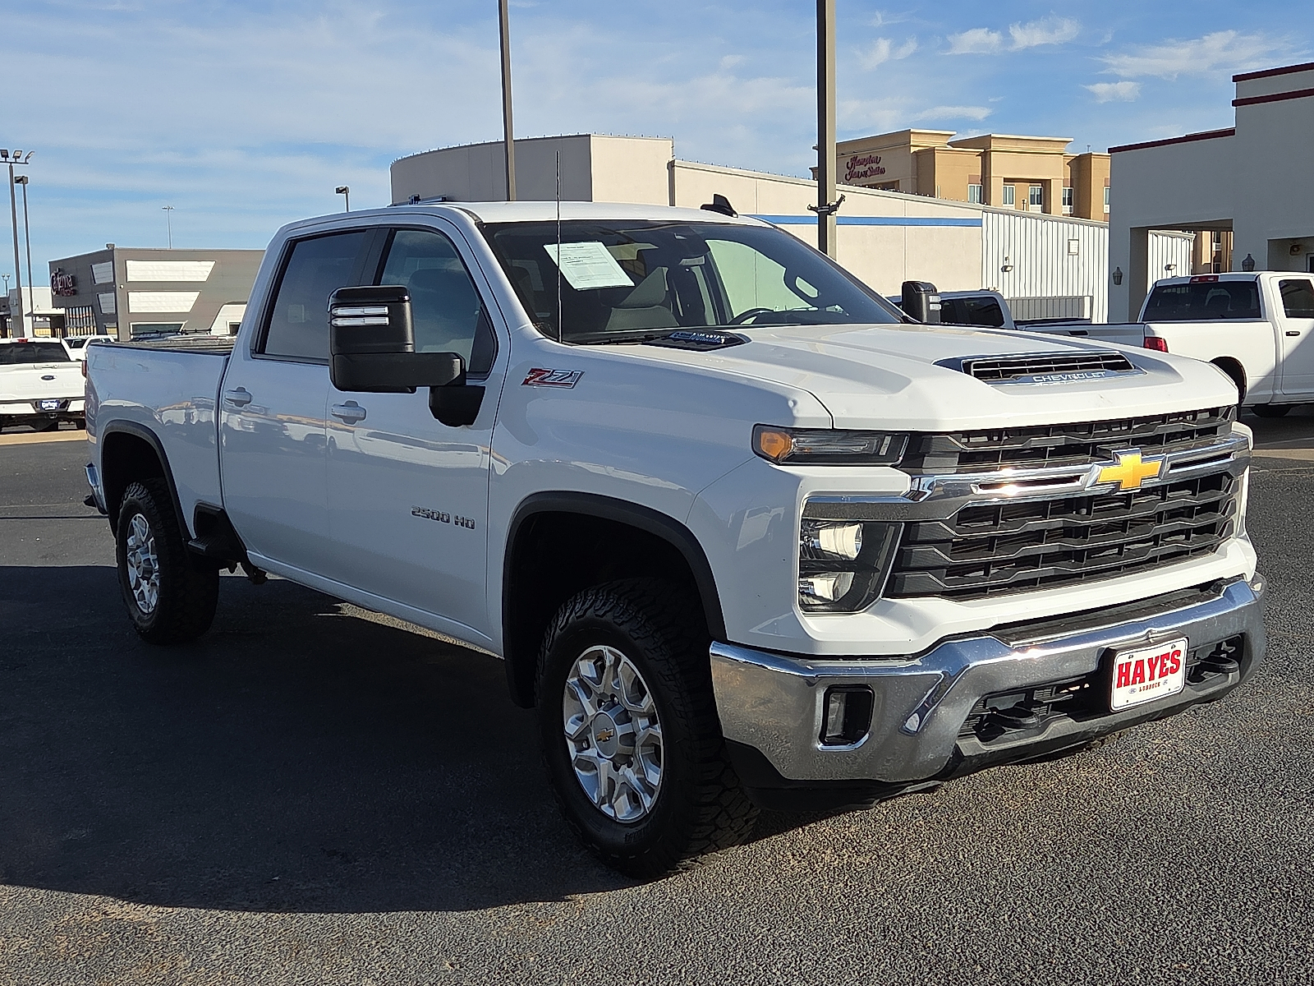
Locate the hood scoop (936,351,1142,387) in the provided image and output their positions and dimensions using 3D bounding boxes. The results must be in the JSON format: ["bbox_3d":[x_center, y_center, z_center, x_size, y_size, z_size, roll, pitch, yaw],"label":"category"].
[{"bbox_3d":[1.052,-0.333,3.926,0.750,0.085,0.170,-6,8,-36],"label":"hood scoop"}]

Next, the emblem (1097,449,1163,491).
[{"bbox_3d":[1.198,-0.060,3.768,0.270,0.108,0.035,-6,8,-36],"label":"emblem"}]

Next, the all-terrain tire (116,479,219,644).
[{"bbox_3d":[-2.417,0.336,7.316,0.280,0.820,0.820,-6,8,-36],"label":"all-terrain tire"}]

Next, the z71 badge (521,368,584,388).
[{"bbox_3d":[-0.275,-0.317,4.068,0.012,0.055,0.310,-6,8,-36],"label":"z71 badge"}]

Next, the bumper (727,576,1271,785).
[{"bbox_3d":[1.099,0.430,3.978,2.020,0.310,0.500,-6,8,-36],"label":"bumper"}]

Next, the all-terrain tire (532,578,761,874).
[{"bbox_3d":[-0.026,0.641,4.079,0.280,0.820,0.820,-6,8,-36],"label":"all-terrain tire"}]

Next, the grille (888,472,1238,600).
[{"bbox_3d":[1.149,0.097,3.859,1.410,0.220,0.125,-6,8,-36],"label":"grille"}]

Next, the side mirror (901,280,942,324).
[{"bbox_3d":[1.021,-0.677,5.865,0.370,0.315,0.190,-6,8,-36],"label":"side mirror"}]

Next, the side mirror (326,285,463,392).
[{"bbox_3d":[-0.821,-0.472,4.521,0.370,0.315,0.190,-6,8,-36],"label":"side mirror"}]

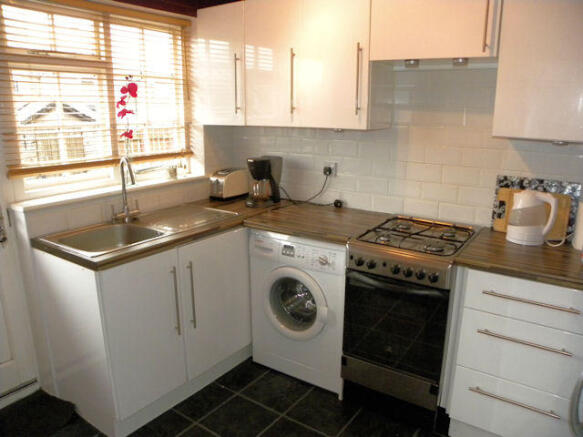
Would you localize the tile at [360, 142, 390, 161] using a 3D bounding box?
[{"bbox_3d":[0.492,-0.396,2.588,0.200,0.100,0.010,10,16,34],"label":"tile"}]

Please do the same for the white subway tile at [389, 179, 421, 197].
[{"bbox_3d":[0.653,-0.175,2.523,0.200,0.100,0.010,10,16,34],"label":"white subway tile"}]

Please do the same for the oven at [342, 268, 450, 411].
[{"bbox_3d":[0.618,0.494,2.241,0.490,0.590,0.580,10,17,35],"label":"oven"}]

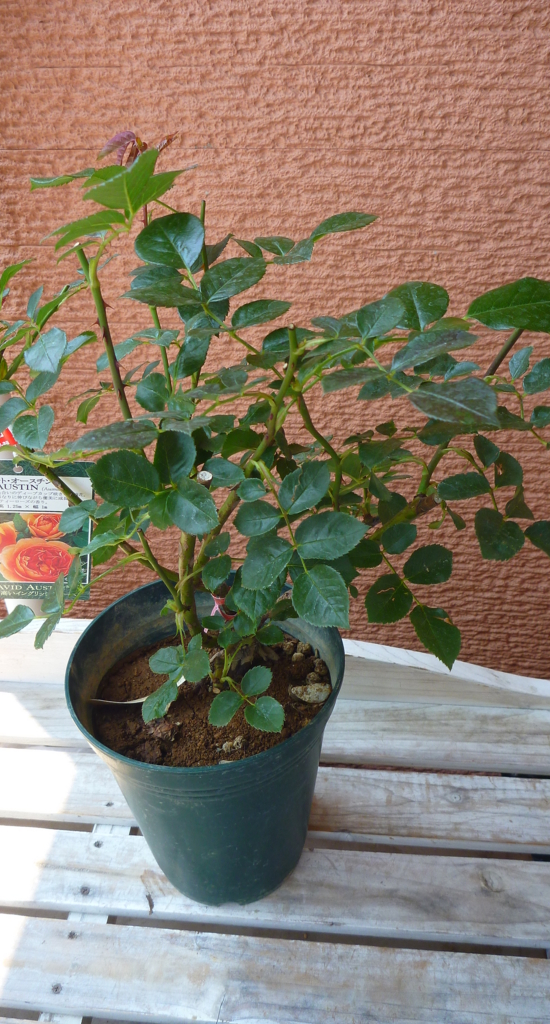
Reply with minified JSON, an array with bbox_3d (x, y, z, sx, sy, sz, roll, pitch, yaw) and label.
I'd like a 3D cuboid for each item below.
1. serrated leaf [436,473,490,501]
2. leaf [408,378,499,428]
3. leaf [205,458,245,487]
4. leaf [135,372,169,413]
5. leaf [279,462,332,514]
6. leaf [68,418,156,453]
[{"bbox_3d":[0.119,-0.016,0.522,0.035,0.007,0.024,2,47,-9],"label":"serrated leaf"},{"bbox_3d":[0.087,-0.053,0.402,0.049,0.008,0.031,28,66,26],"label":"leaf"},{"bbox_3d":[-0.033,-0.024,0.519,0.028,0.005,0.021,14,55,13],"label":"leaf"},{"bbox_3d":[-0.068,-0.066,0.462,0.022,0.005,0.023,24,66,-3],"label":"leaf"},{"bbox_3d":[0.017,-0.013,0.452,0.027,0.007,0.040,20,55,28],"label":"leaf"},{"bbox_3d":[-0.097,-0.046,0.495,0.055,0.008,0.033,-13,41,-21],"label":"leaf"}]

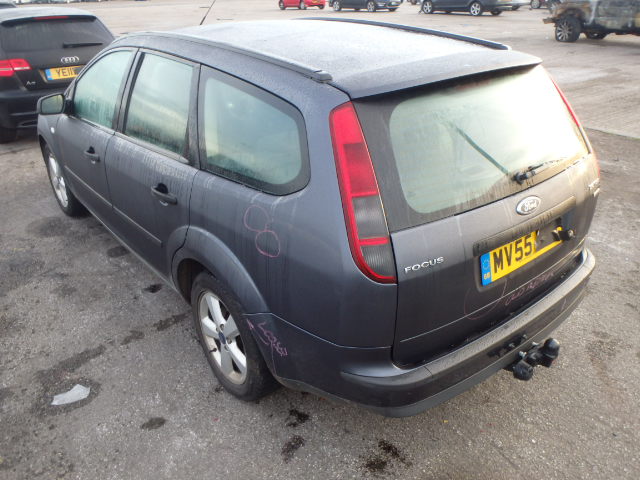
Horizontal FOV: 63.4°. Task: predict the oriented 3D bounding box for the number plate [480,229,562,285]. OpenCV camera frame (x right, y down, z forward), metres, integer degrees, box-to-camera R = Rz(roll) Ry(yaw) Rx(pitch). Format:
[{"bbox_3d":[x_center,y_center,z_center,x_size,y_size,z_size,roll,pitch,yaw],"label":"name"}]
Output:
[{"bbox_3d":[0.765,0.033,1.934,0.520,0.111,0.013,-20,21,-34],"label":"number plate"}]

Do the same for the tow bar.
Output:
[{"bbox_3d":[0.804,0.470,1.988,0.205,0.175,0.165,-20,33,-34],"label":"tow bar"}]

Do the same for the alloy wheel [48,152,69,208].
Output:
[{"bbox_3d":[-2.032,-0.492,4.193,0.170,0.437,0.437,-20,33,-34],"label":"alloy wheel"}]

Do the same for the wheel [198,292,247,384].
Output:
[{"bbox_3d":[-0.375,0.415,2.349,0.170,0.437,0.437,-20,33,-34],"label":"wheel"}]

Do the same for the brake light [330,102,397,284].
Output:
[{"bbox_3d":[0.107,-0.132,1.587,0.126,0.580,0.091,-12,-5,-21],"label":"brake light"}]

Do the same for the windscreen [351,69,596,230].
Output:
[{"bbox_3d":[0.631,-0.387,1.905,1.220,0.440,0.070,-20,-5,-34],"label":"windscreen"}]

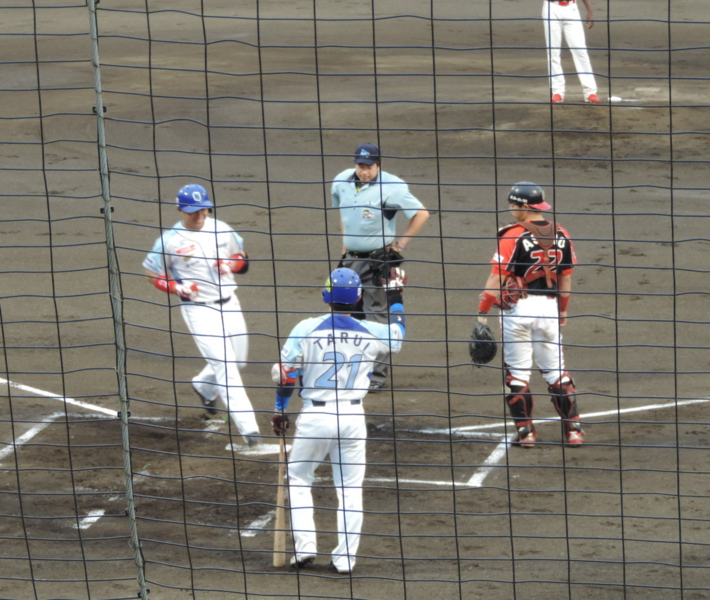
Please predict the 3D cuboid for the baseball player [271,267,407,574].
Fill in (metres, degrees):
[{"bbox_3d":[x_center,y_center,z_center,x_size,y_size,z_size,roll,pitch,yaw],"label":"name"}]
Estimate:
[{"bbox_3d":[-0.084,0.663,24.360,0.760,1.735,0.550,0,9,-2],"label":"baseball player"}]

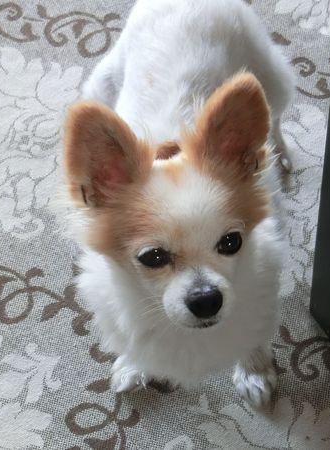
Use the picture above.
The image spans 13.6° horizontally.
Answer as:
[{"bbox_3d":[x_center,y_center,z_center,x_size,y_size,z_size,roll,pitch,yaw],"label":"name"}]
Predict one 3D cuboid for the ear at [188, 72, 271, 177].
[{"bbox_3d":[0.044,-0.069,0.965,0.052,0.032,0.070,4,102,-16],"label":"ear"}]

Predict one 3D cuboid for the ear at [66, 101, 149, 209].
[{"bbox_3d":[-0.040,-0.049,0.957,0.054,0.032,0.068,-16,102,7],"label":"ear"}]

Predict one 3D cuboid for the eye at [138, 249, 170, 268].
[{"bbox_3d":[-0.007,0.023,0.934,0.021,0.013,0.011,-8,27,5],"label":"eye"}]

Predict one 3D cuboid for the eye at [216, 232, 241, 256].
[{"bbox_3d":[0.043,0.013,0.938,0.018,0.015,0.011,-17,28,-11],"label":"eye"}]

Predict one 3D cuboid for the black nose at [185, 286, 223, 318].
[{"bbox_3d":[0.026,0.050,0.907,0.023,0.016,0.014,-13,27,-4],"label":"black nose"}]

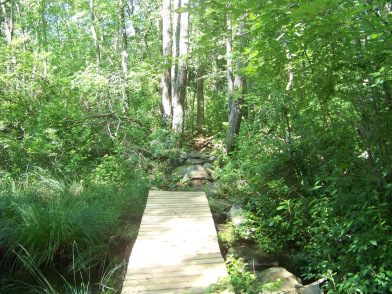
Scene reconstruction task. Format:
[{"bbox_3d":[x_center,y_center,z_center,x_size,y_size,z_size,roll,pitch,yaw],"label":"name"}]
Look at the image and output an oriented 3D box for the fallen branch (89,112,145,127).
[{"bbox_3d":[-1.733,-0.607,9.000,1.170,0.280,0.300,0,7,-3],"label":"fallen branch"}]

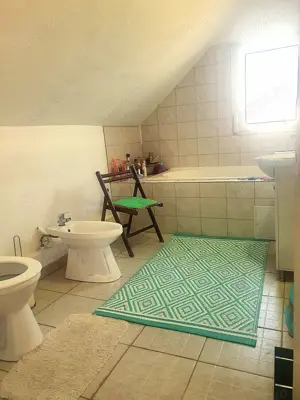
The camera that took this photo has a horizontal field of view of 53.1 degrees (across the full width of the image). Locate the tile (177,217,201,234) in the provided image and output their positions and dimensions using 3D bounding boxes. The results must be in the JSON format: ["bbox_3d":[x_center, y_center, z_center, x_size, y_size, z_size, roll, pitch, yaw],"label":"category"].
[{"bbox_3d":[0.397,0.261,3.046,0.250,0.183,0.010,1,13,23],"label":"tile"}]

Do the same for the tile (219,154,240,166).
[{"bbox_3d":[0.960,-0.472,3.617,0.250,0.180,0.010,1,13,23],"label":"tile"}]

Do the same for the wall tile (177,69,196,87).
[{"bbox_3d":[0.418,-1.459,3.606,0.248,0.200,0.010,1,12,24],"label":"wall tile"}]

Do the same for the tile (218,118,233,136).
[{"bbox_3d":[0.880,-0.860,3.529,0.170,0.200,0.010,1,12,24],"label":"tile"}]

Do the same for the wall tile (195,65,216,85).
[{"bbox_3d":[0.642,-1.438,3.459,0.250,0.201,0.010,1,13,24],"label":"wall tile"}]

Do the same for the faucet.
[{"bbox_3d":[-0.665,0.147,2.338,0.122,0.103,0.048,1,13,23],"label":"faucet"}]

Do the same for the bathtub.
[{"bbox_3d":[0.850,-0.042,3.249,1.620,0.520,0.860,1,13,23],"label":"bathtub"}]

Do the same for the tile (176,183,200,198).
[{"bbox_3d":[0.373,-0.099,2.996,0.254,0.146,0.010,1,11,24],"label":"tile"}]

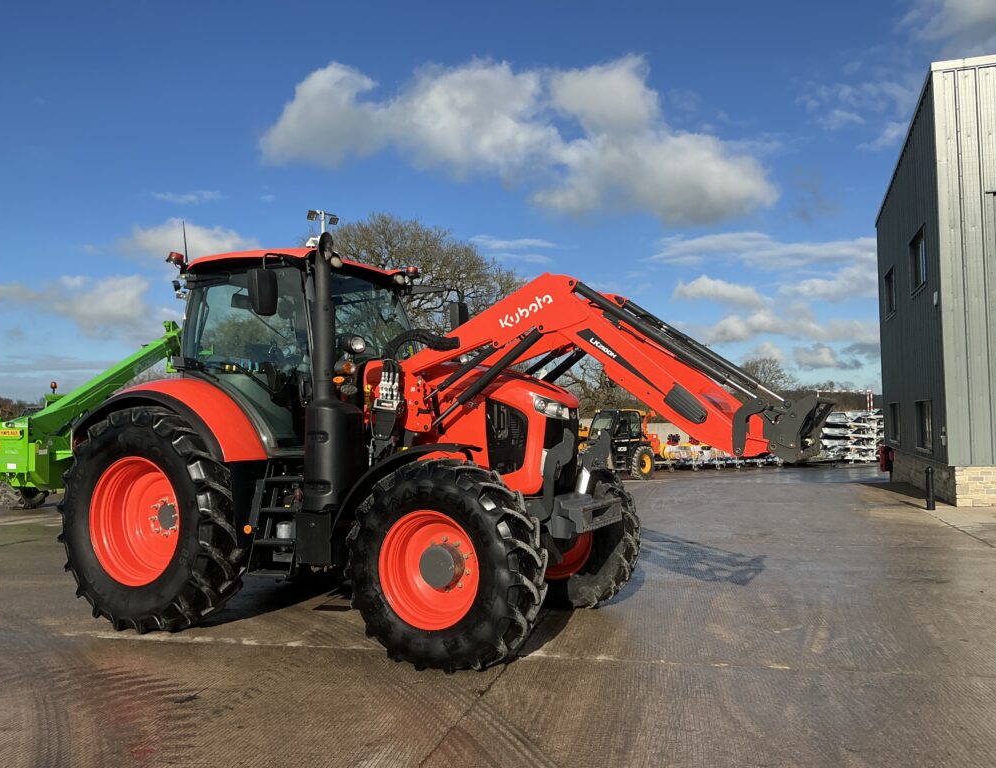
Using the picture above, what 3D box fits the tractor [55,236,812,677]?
[{"bbox_3d":[-0.554,0.378,6.701,6.080,3.070,2.580,-2,-4,26],"label":"tractor"}]

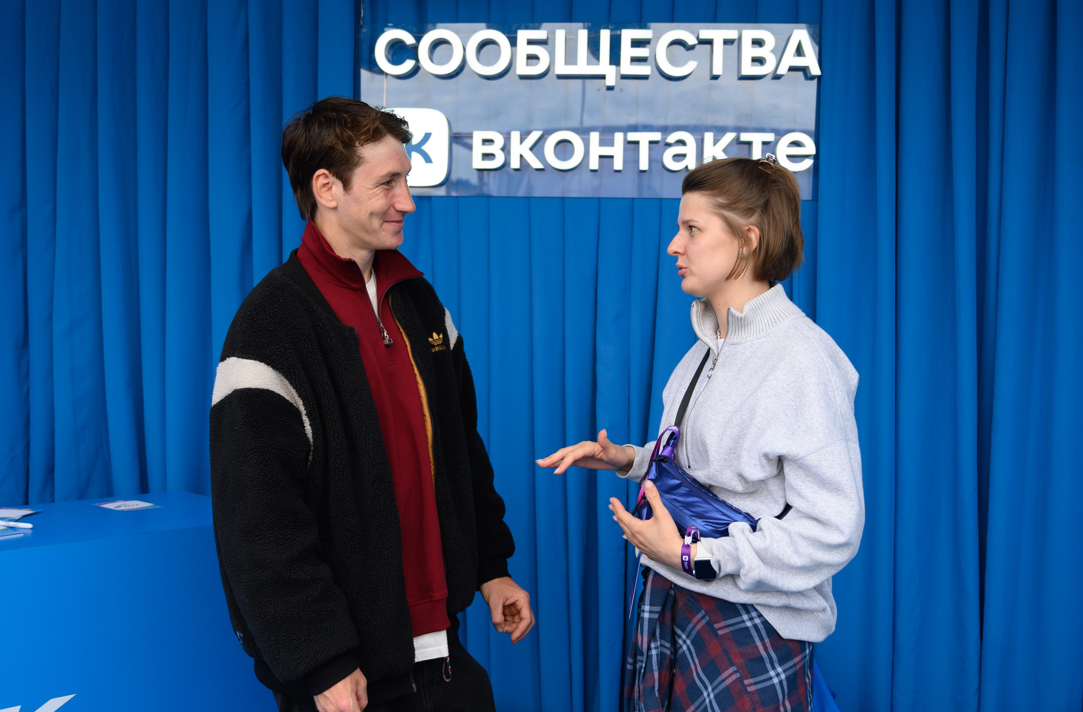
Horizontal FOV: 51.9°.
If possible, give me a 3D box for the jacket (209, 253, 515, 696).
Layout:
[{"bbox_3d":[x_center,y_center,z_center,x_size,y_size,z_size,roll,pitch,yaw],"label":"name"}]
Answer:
[{"bbox_3d":[-0.285,0.168,1.830,0.360,0.680,0.510,2,3,39],"label":"jacket"}]

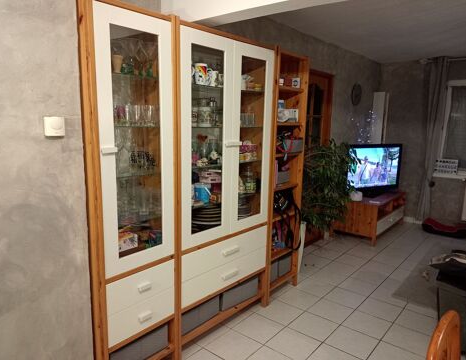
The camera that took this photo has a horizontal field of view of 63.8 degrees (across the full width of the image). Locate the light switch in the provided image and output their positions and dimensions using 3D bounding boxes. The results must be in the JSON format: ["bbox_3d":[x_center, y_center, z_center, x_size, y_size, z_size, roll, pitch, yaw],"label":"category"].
[{"bbox_3d":[-0.792,-0.238,1.672,0.025,0.084,0.086,9,12,39],"label":"light switch"}]

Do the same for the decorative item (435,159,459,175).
[{"bbox_3d":[3.001,-0.177,5.267,0.285,0.215,0.055,9,12,39],"label":"decorative item"}]

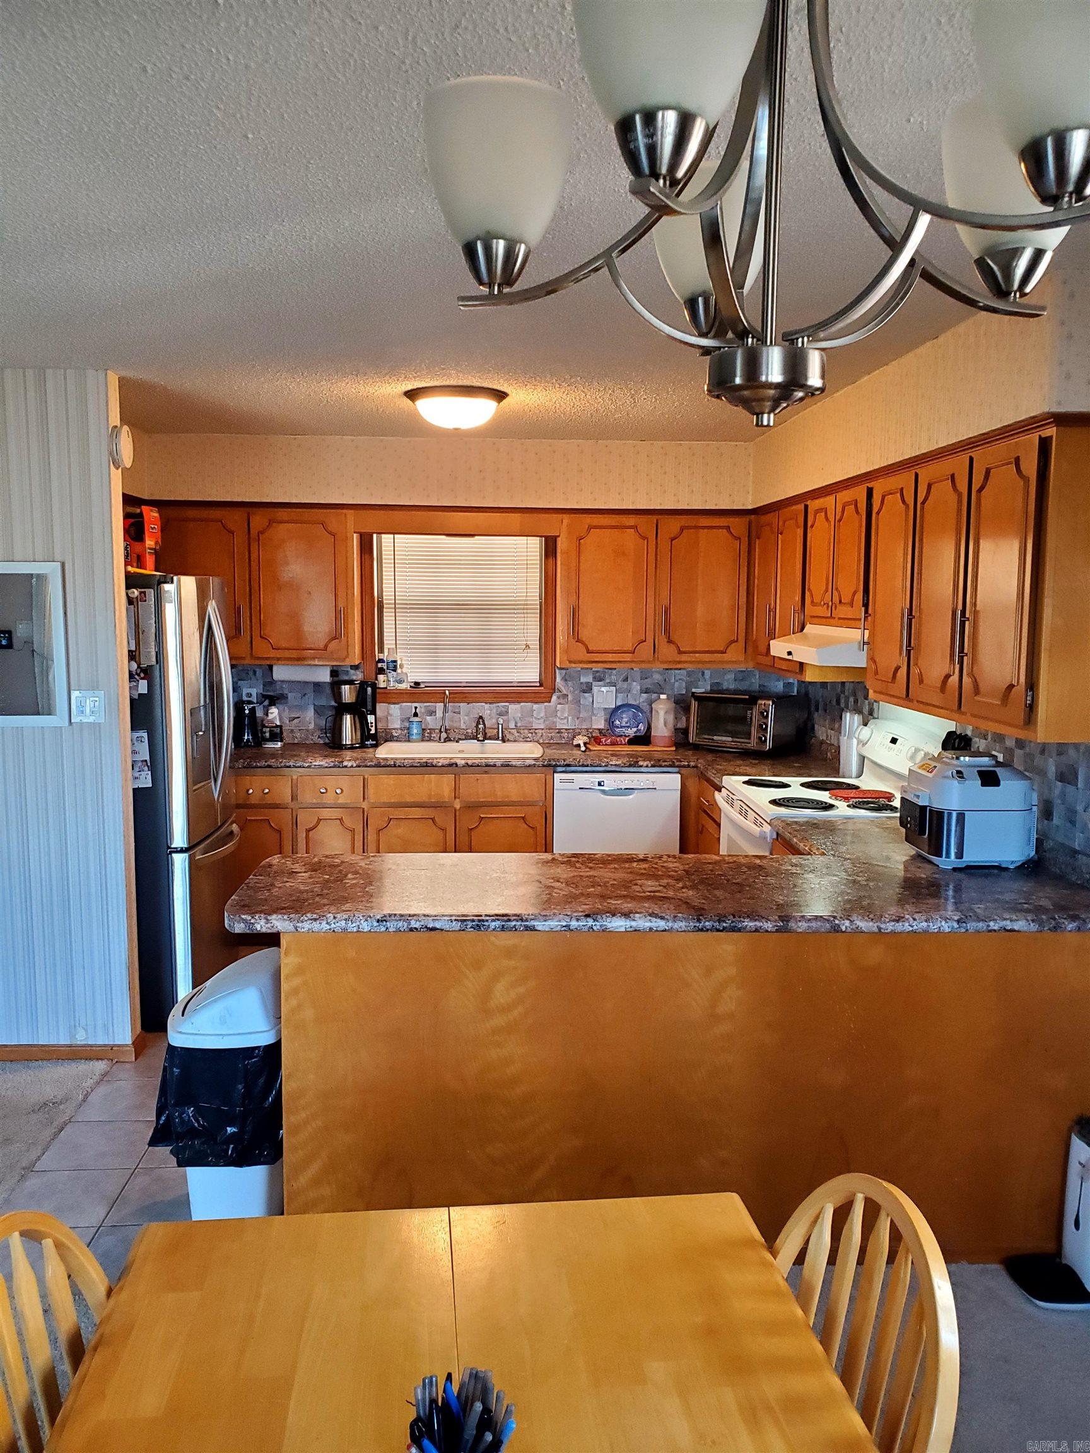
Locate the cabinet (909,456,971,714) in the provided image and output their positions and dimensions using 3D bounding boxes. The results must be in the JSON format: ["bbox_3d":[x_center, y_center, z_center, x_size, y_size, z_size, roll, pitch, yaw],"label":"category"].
[{"bbox_3d":[1.314,-0.414,3.235,0.310,0.710,0.360,0,7,-3],"label":"cabinet"}]

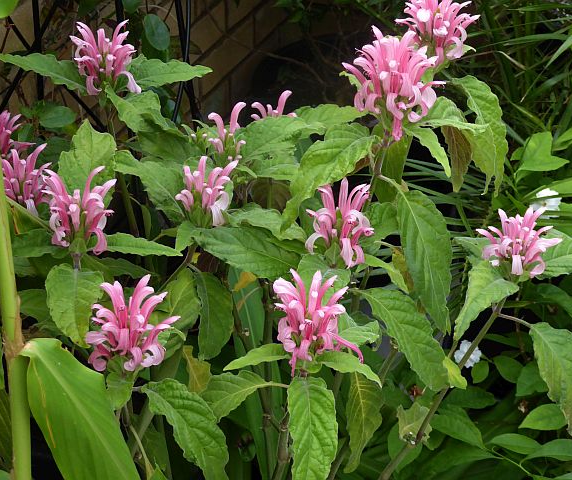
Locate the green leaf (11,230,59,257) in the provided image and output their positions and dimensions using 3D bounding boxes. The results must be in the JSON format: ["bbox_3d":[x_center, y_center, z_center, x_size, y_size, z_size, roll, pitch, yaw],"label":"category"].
[{"bbox_3d":[-0.292,0.004,1.970,0.066,0.018,0.045,0,39,0],"label":"green leaf"}]

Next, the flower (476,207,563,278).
[{"bbox_3d":[0.272,0.004,1.960,0.096,0.078,0.090,0,15,0],"label":"flower"}]

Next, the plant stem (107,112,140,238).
[{"bbox_3d":[-0.206,-0.085,2.120,0.009,0.162,0.009,-12,9,0],"label":"plant stem"}]

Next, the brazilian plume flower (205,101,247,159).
[{"bbox_3d":[-0.082,-0.148,2.280,0.060,0.078,0.060,0,10,0],"label":"brazilian plume flower"}]

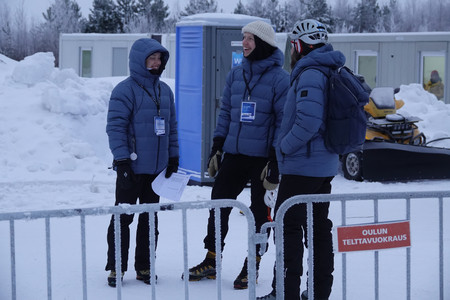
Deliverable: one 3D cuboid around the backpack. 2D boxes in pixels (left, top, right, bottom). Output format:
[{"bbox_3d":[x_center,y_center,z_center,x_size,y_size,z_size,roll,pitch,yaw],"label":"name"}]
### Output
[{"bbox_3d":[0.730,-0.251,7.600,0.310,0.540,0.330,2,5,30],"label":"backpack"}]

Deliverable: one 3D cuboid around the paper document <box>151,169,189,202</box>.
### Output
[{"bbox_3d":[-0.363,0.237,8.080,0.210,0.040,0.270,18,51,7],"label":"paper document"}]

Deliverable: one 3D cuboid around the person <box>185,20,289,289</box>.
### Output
[{"bbox_3d":[0.078,0.030,8.200,0.640,1.800,0.460,2,4,23],"label":"person"}]

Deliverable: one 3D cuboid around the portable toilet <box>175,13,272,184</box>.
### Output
[{"bbox_3d":[-0.007,-0.695,16.200,1.080,2.270,1.120,-1,4,-19],"label":"portable toilet"}]

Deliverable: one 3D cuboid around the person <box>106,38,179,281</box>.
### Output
[{"bbox_3d":[-0.565,0.081,8.200,0.520,1.670,0.380,-2,5,-30],"label":"person"}]

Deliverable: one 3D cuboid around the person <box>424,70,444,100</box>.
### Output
[{"bbox_3d":[5.357,-1.240,31.000,0.520,1.620,0.380,1,4,12],"label":"person"}]

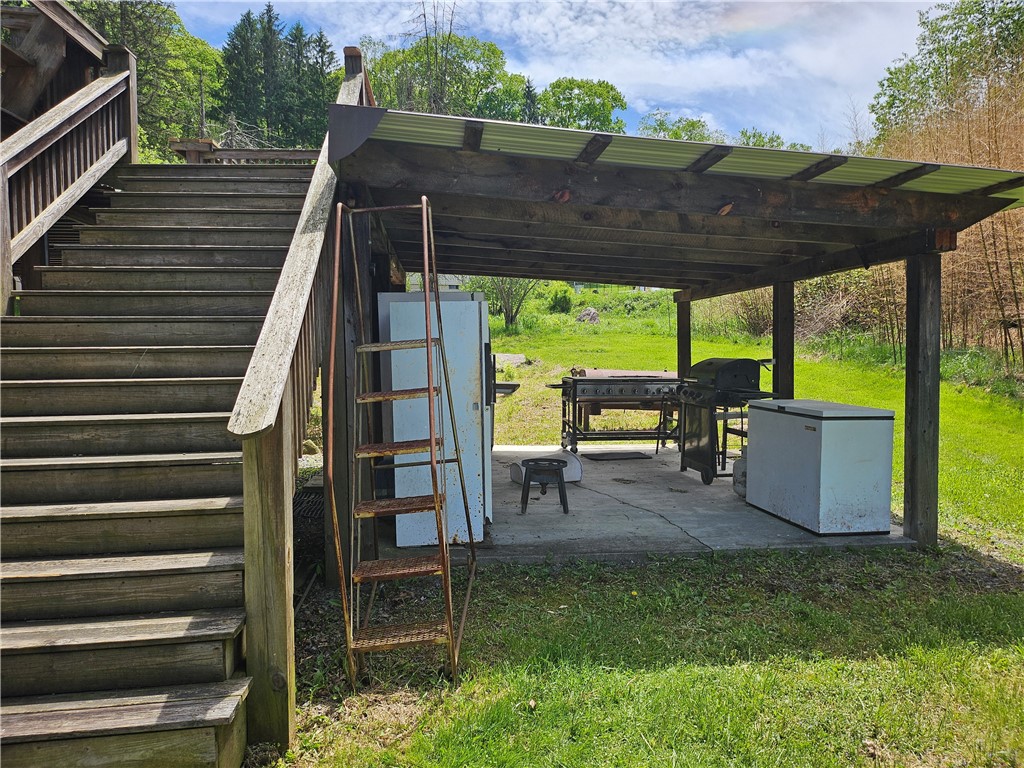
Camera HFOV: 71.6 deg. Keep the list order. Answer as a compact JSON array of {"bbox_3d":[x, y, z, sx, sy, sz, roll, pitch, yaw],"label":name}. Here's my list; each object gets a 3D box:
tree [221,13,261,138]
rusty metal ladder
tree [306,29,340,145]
[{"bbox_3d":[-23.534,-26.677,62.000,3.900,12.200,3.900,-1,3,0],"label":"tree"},{"bbox_3d":[-0.562,0.154,3.502,0.561,2.173,1.204,-4,5,-2],"label":"rusty metal ladder"},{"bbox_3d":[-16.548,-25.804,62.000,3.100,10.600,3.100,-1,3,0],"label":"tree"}]

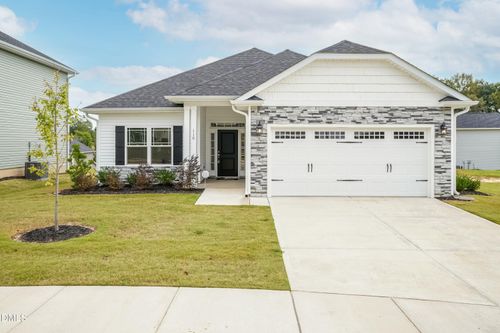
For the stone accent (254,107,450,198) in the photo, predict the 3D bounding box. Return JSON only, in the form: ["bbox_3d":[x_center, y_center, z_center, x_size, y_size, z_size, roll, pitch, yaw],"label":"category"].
[{"bbox_3d":[3.147,-0.465,10.330,6.244,2.790,0.200,0,1,0],"label":"stone accent"}]

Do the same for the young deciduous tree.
[{"bbox_3d":[-4.107,-0.320,7.000,1.008,3.393,1.008,0,1,0],"label":"young deciduous tree"}]

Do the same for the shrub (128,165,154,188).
[{"bbox_3d":[-3.954,0.375,12.200,0.915,0.897,0.870,0,1,0],"label":"shrub"}]

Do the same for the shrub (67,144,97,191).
[{"bbox_3d":[-6.170,0.037,12.200,1.098,1.684,1.044,0,1,0],"label":"shrub"}]

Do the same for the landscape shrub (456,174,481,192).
[{"bbox_3d":[7.277,0.563,11.200,0.941,0.588,0.900,0,1,0],"label":"landscape shrub"}]

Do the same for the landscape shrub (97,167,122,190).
[{"bbox_3d":[-5.144,0.439,12.200,0.952,0.879,0.857,0,1,0],"label":"landscape shrub"}]

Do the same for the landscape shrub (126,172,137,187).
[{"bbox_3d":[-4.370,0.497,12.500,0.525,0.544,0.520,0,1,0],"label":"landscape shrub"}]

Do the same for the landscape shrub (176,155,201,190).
[{"bbox_3d":[-2.233,0.209,12.100,0.872,1.289,0.828,0,1,0],"label":"landscape shrub"}]

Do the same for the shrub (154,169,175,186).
[{"bbox_3d":[-3.119,0.406,12.300,0.812,0.664,0.812,0,1,0],"label":"shrub"}]

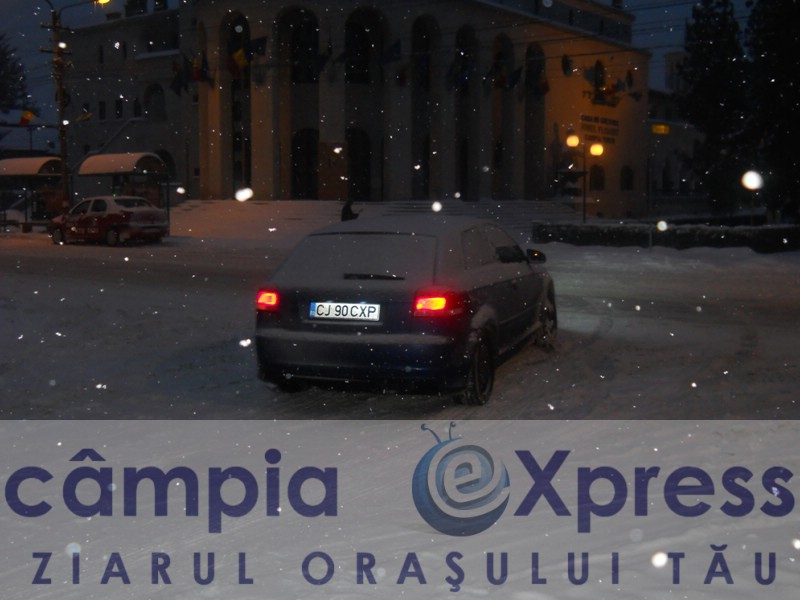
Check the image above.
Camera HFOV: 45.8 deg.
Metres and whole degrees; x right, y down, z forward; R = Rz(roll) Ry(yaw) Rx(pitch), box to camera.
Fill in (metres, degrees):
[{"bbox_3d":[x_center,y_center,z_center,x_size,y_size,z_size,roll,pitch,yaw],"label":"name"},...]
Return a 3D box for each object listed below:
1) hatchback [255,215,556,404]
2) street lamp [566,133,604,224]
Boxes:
[{"bbox_3d":[0.304,-0.072,8.656,1.790,1.420,4.210,2,6,20],"label":"hatchback"},{"bbox_3d":[8.118,-5.123,41.692,1.600,4.260,0.500,1,6,11],"label":"street lamp"}]

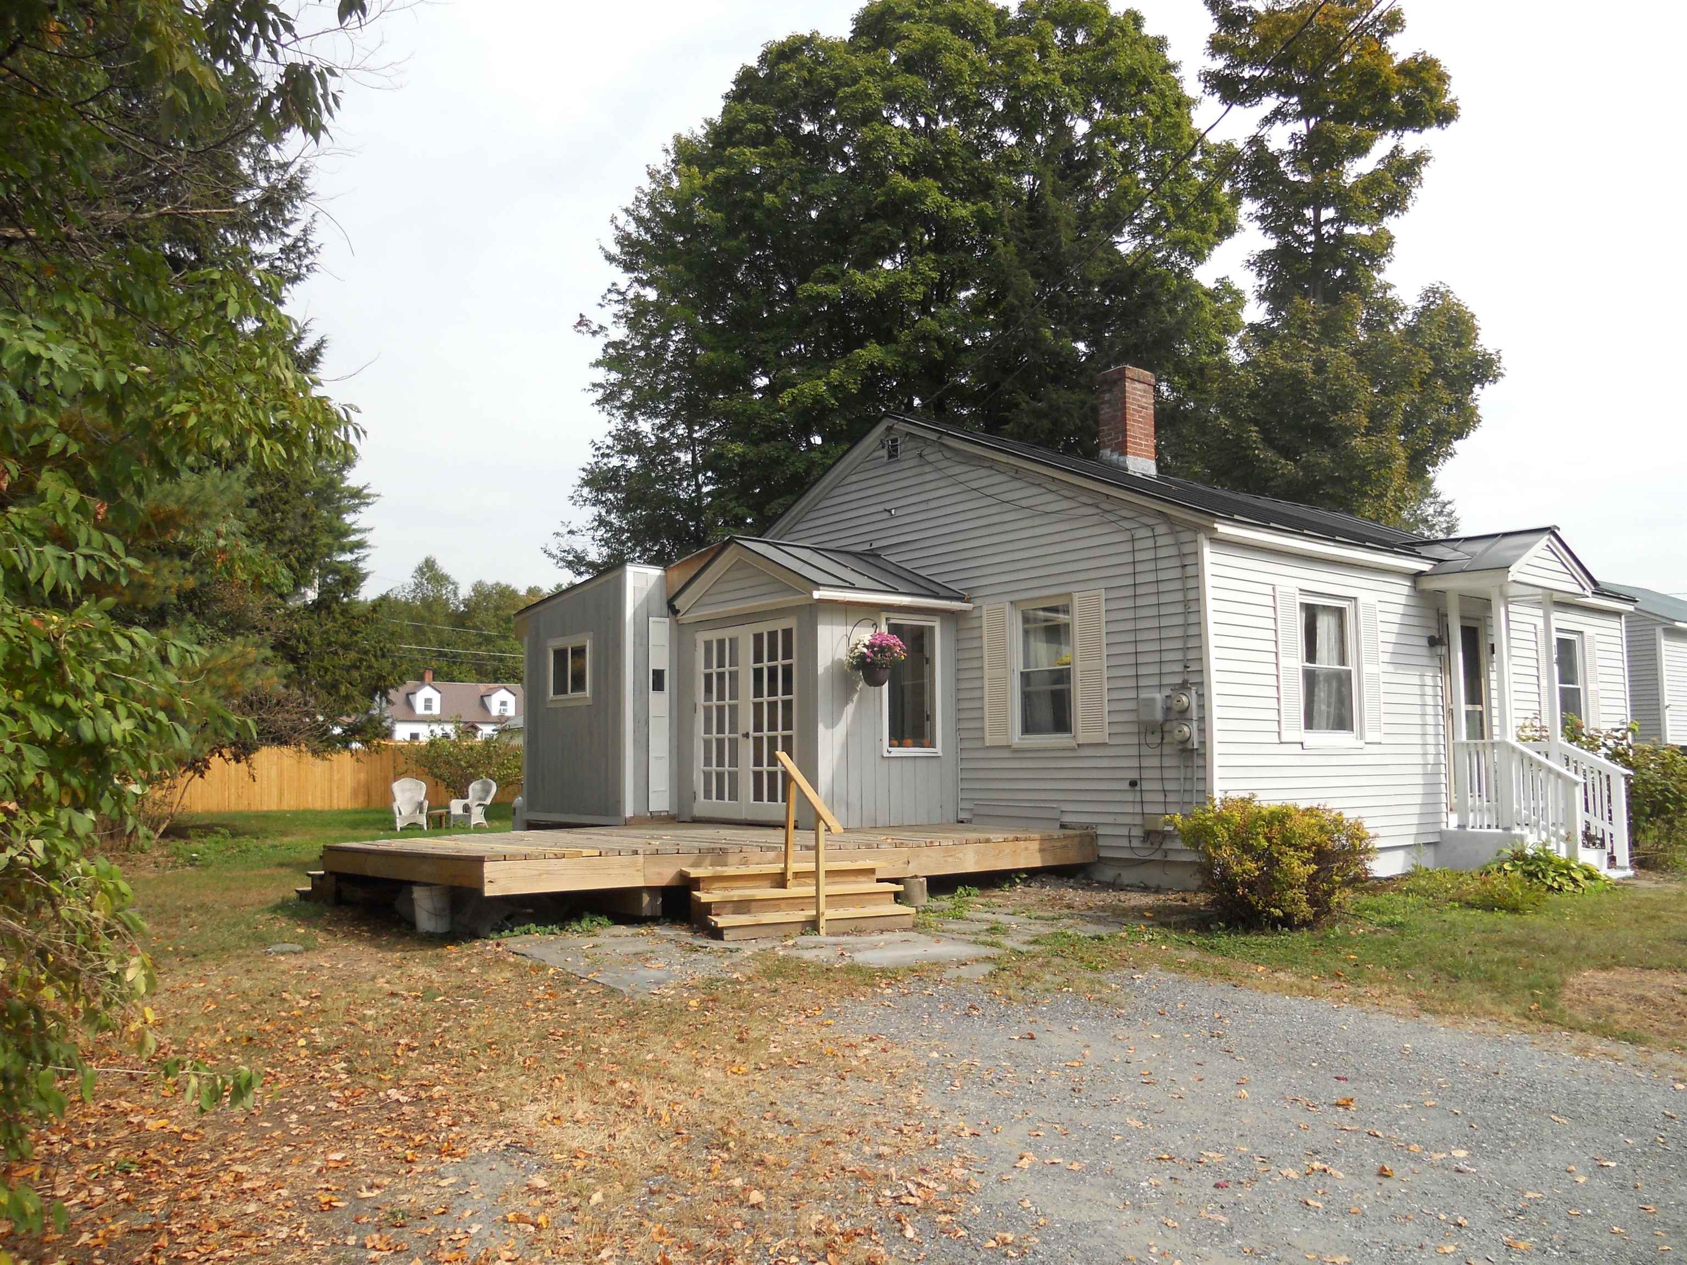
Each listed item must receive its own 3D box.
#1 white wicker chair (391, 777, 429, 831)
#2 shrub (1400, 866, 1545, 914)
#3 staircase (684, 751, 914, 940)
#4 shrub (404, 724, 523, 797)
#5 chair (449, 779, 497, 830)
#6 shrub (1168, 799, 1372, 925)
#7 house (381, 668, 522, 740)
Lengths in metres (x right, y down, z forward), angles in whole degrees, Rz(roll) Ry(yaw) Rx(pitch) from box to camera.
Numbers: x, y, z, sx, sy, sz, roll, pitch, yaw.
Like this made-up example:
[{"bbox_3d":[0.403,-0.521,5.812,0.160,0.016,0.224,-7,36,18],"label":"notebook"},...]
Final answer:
[{"bbox_3d":[-7.842,3.115,23.812,0.660,0.950,0.700,1,-6,-10],"label":"white wicker chair"},{"bbox_3d":[5.136,2.065,10.739,1.100,0.320,0.800,4,-8,-40],"label":"shrub"},{"bbox_3d":[-0.313,1.538,9.826,1.567,1.305,0.947,3,-7,-32],"label":"staircase"},{"bbox_3d":[-9.564,3.479,33.328,3.200,2.150,2.700,1,-6,-15],"label":"shrub"},{"bbox_3d":[-6.814,3.157,24.209,0.660,0.950,0.700,-4,-7,32],"label":"chair"},{"bbox_3d":[3.321,1.705,10.124,1.450,0.920,1.300,4,-8,-40],"label":"shrub"},{"bbox_3d":[-35.041,7.331,117.768,12.200,7.600,8.400,4,-7,-35],"label":"house"}]

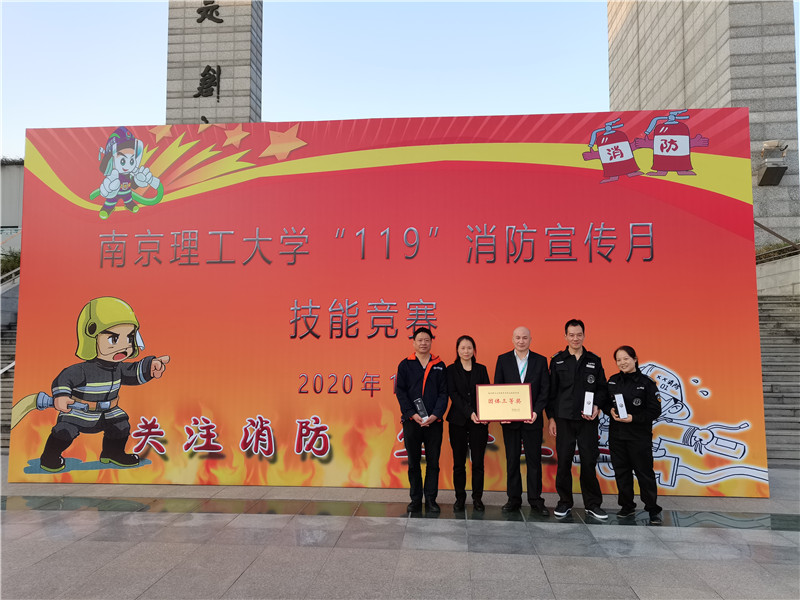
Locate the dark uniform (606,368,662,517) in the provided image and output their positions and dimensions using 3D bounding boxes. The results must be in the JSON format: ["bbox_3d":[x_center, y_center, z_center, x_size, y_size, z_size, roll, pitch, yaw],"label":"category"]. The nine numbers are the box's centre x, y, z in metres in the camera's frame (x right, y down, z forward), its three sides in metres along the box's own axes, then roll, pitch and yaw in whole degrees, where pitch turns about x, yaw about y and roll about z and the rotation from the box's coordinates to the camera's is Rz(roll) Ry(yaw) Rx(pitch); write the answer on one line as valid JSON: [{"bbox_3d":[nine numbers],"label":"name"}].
[{"bbox_3d":[2.128,1.275,5.439,0.505,1.303,0.390,-2,-5,27],"label":"dark uniform"}]

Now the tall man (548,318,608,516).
[{"bbox_3d":[1.636,1.060,5.526,0.558,1.772,0.420,-1,-4,14],"label":"tall man"}]

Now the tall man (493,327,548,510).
[{"bbox_3d":[1.153,1.103,5.656,0.533,1.706,0.420,-1,-4,10],"label":"tall man"}]

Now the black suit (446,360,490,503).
[{"bbox_3d":[0.656,1.251,5.750,0.427,1.328,0.350,0,-4,4],"label":"black suit"}]

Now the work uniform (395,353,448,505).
[{"bbox_3d":[0.205,1.208,5.720,0.501,1.411,0.350,0,-4,2],"label":"work uniform"}]

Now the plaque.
[{"bbox_3d":[0.949,0.931,5.448,0.506,0.346,0.025,-3,-13,9],"label":"plaque"}]

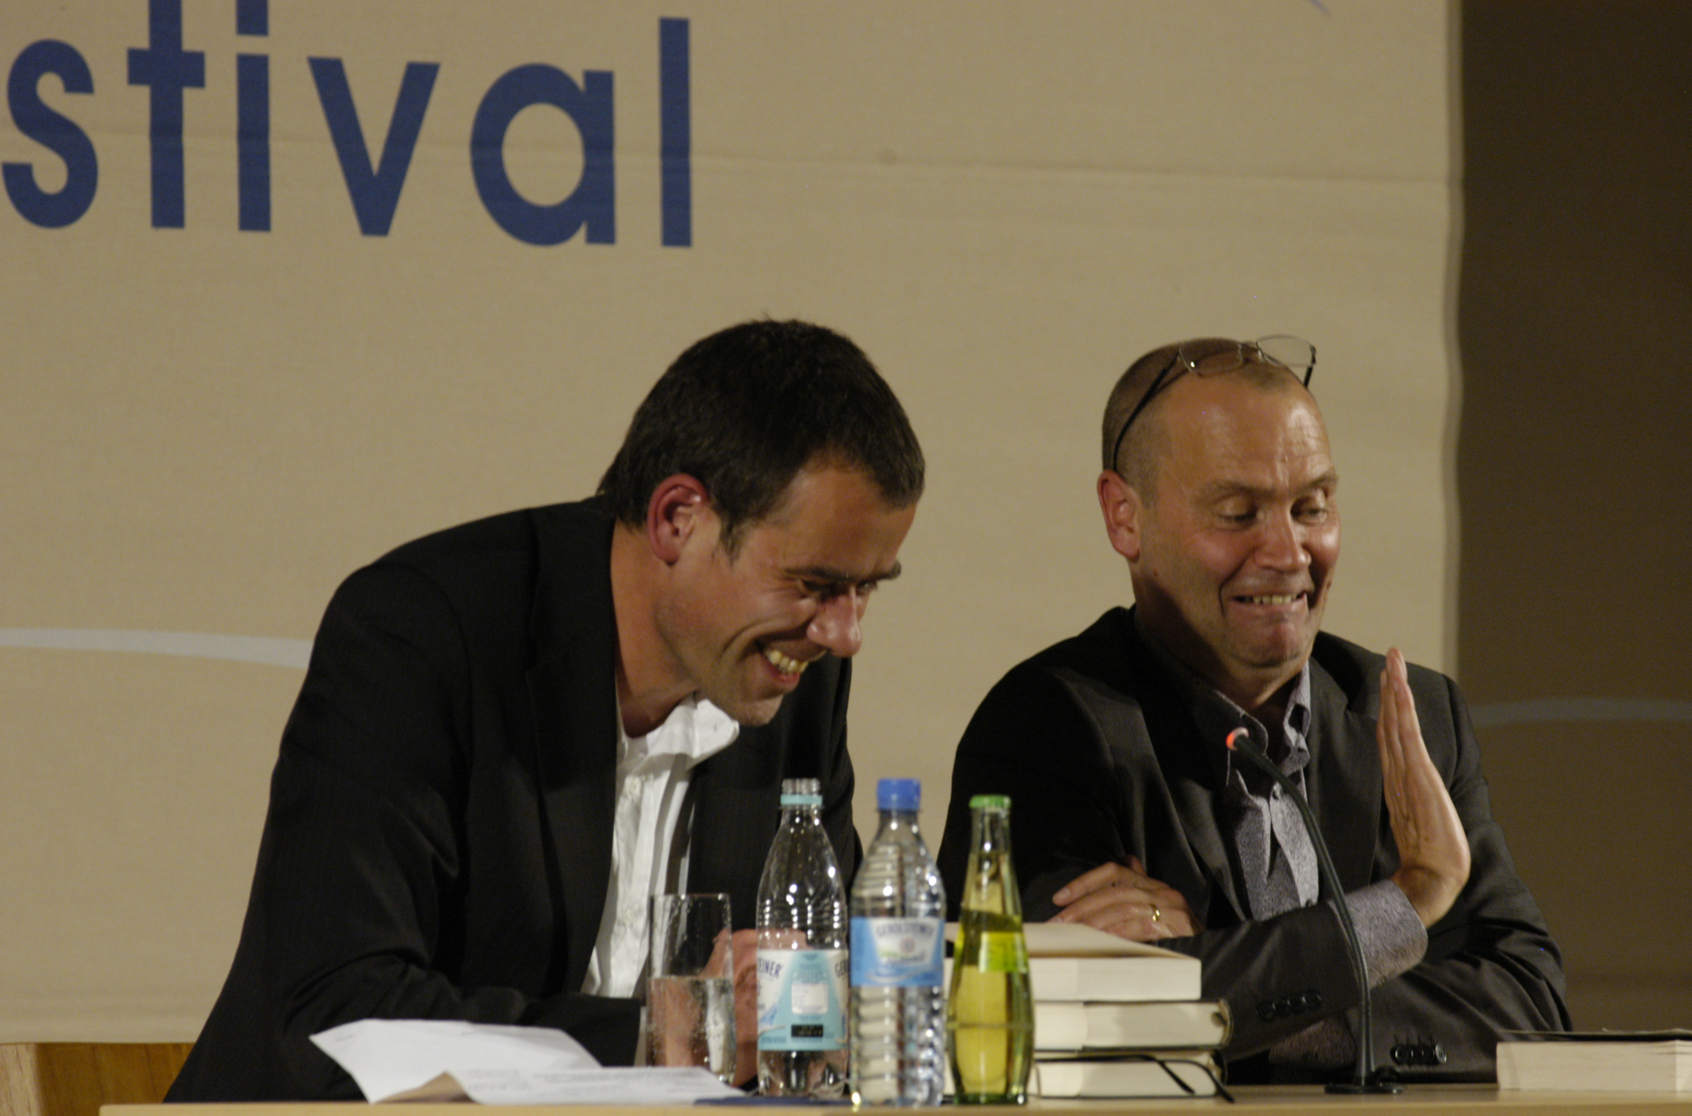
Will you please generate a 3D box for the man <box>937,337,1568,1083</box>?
[{"bbox_3d":[0.285,0.455,10.150,0.530,1.230,0.750,0,-1,-12],"label":"man"}]

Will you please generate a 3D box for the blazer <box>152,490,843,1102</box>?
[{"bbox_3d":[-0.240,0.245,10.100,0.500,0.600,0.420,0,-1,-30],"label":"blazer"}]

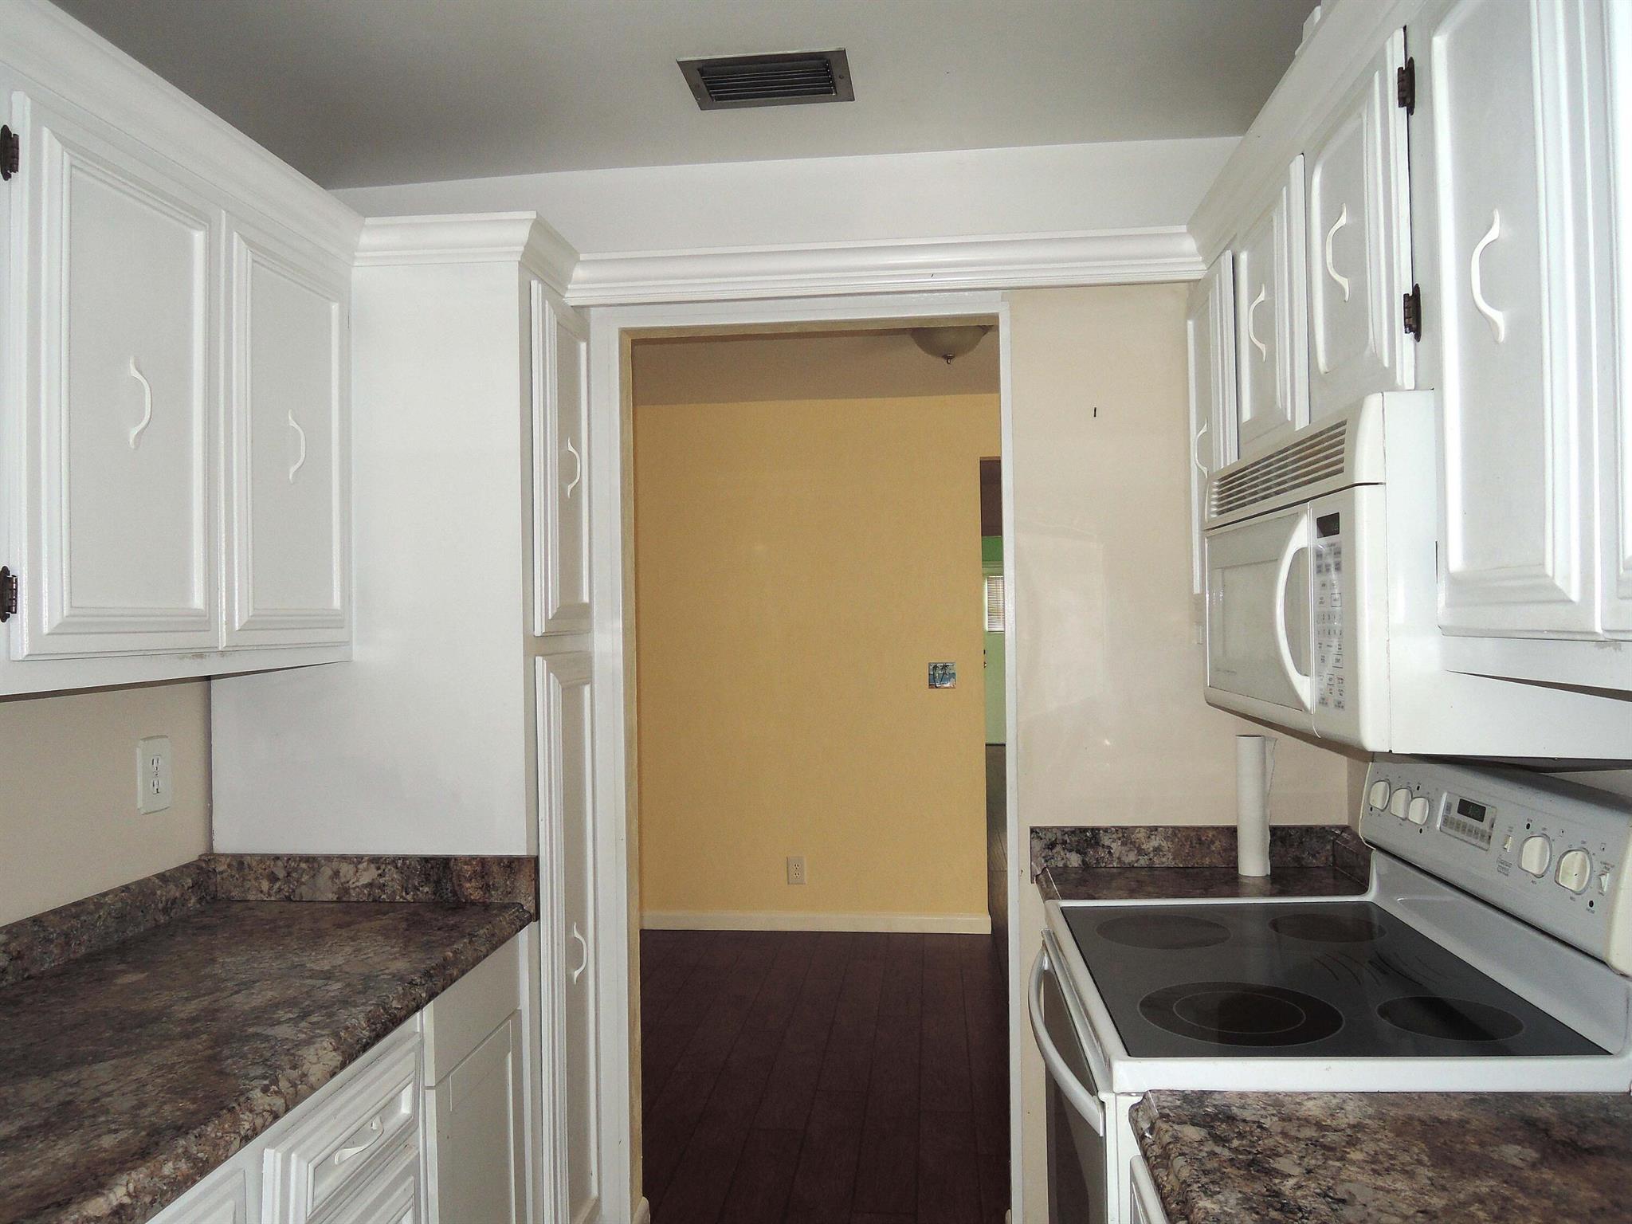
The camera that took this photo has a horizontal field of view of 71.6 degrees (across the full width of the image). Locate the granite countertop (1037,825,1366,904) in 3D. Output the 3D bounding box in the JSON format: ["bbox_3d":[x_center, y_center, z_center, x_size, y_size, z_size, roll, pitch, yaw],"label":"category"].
[{"bbox_3d":[0.760,0.504,2.165,0.648,0.121,0.390,-1,0,6],"label":"granite countertop"}]

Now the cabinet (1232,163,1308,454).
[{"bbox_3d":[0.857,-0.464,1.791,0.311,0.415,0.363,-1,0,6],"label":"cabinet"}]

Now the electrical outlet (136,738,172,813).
[{"bbox_3d":[-1.148,0.283,1.968,0.010,0.131,0.087,-1,0,6],"label":"electrical outlet"}]

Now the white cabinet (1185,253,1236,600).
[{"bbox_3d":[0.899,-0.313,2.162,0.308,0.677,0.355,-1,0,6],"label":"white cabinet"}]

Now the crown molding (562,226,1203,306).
[{"bbox_3d":[0.117,-0.689,2.247,1.295,0.073,0.108,-1,0,6],"label":"crown molding"}]

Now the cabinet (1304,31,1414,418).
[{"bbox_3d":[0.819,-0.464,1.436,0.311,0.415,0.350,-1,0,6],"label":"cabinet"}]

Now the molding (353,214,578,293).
[{"bbox_3d":[-0.667,-0.675,2.202,0.377,0.072,0.354,-1,0,6],"label":"molding"}]

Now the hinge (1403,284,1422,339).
[{"bbox_3d":[0.664,-0.335,1.263,0.017,0.063,0.023,-1,0,6],"label":"hinge"}]

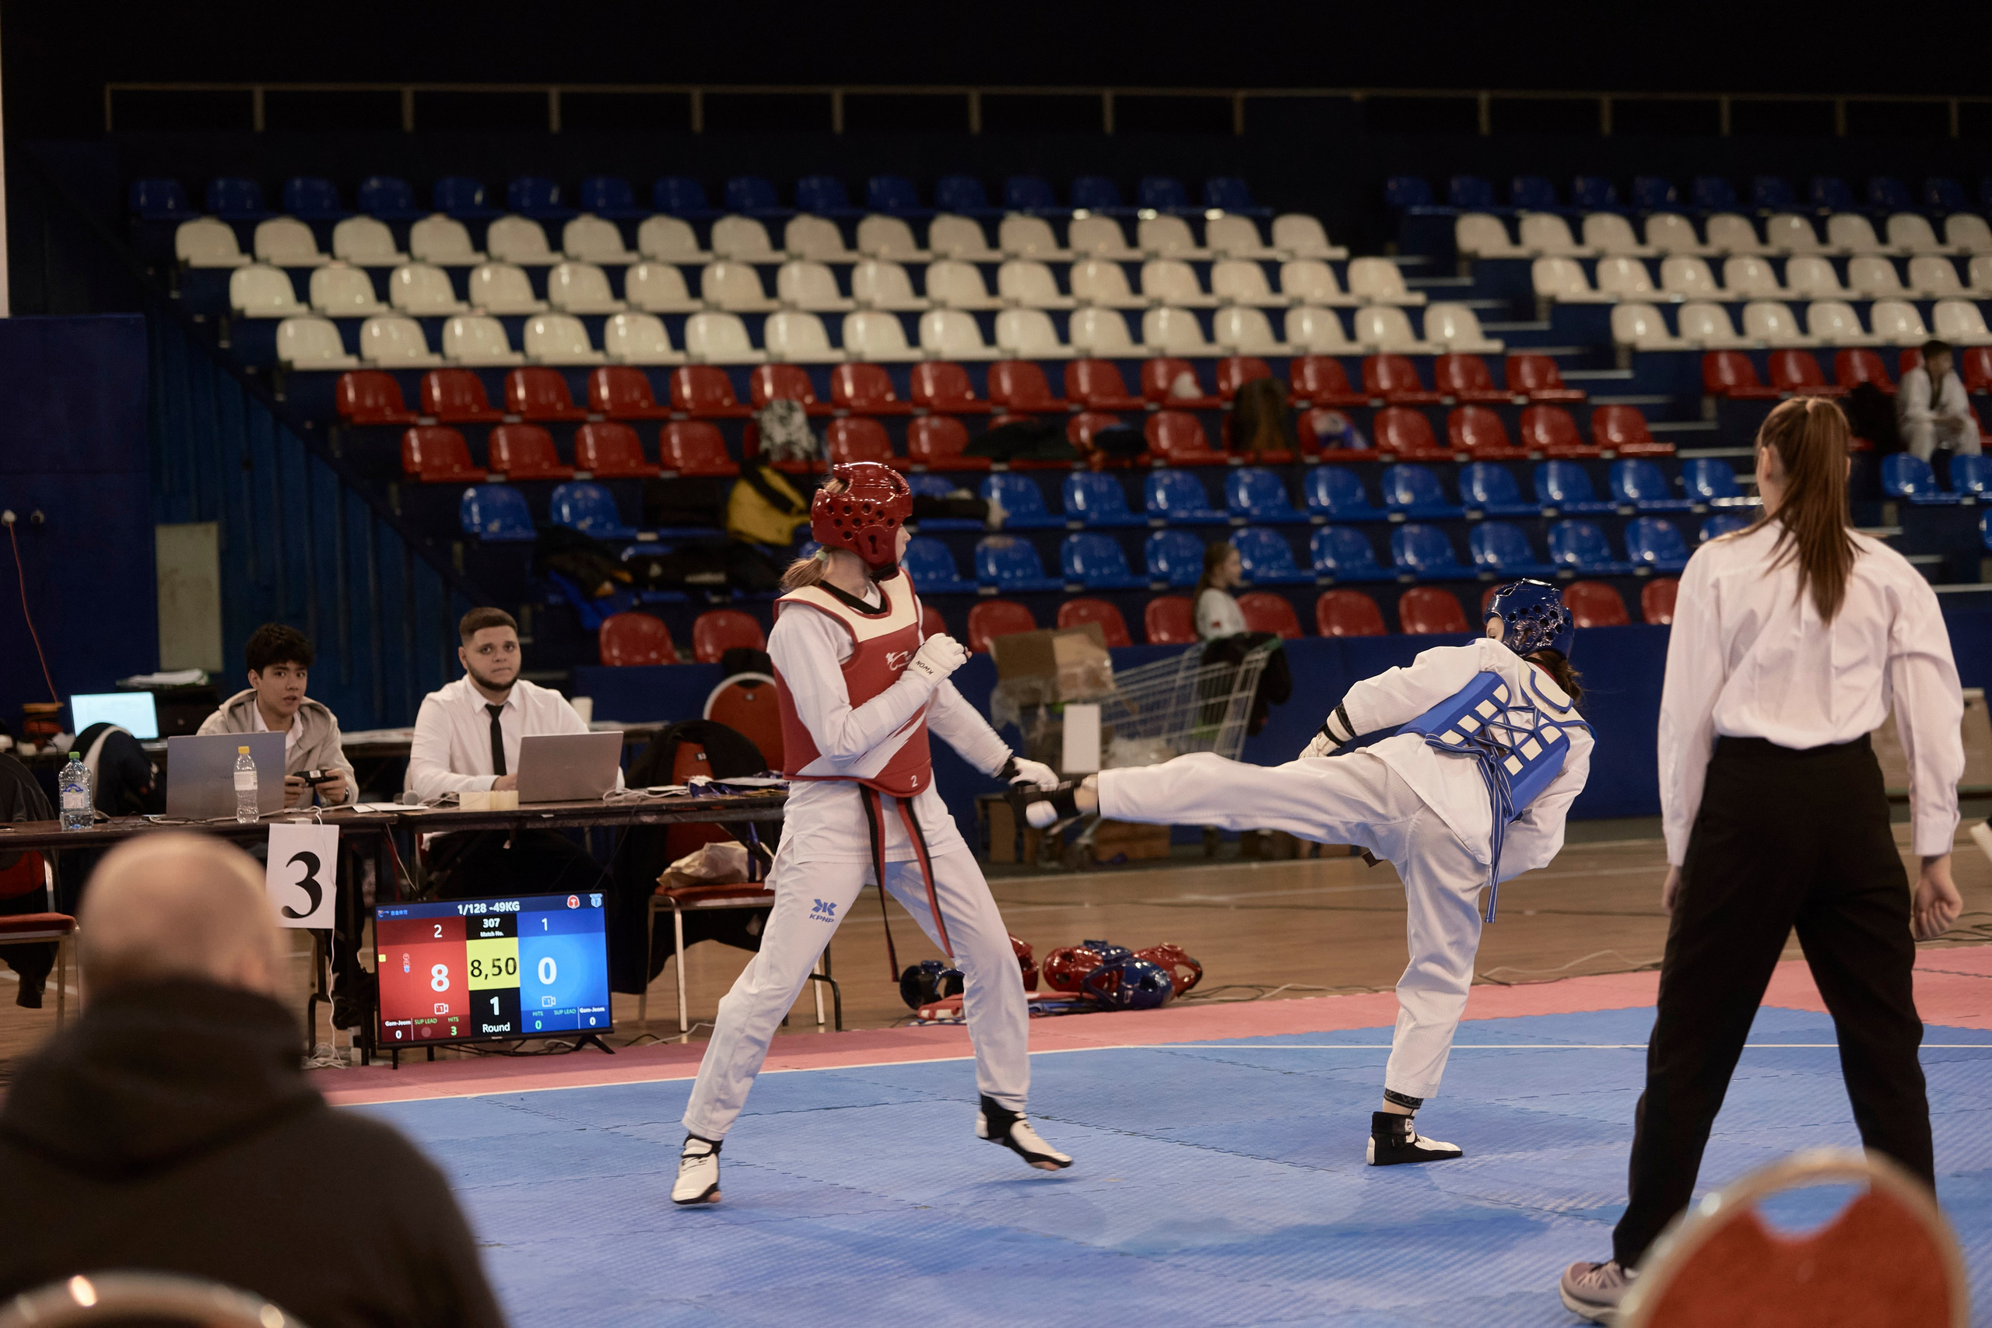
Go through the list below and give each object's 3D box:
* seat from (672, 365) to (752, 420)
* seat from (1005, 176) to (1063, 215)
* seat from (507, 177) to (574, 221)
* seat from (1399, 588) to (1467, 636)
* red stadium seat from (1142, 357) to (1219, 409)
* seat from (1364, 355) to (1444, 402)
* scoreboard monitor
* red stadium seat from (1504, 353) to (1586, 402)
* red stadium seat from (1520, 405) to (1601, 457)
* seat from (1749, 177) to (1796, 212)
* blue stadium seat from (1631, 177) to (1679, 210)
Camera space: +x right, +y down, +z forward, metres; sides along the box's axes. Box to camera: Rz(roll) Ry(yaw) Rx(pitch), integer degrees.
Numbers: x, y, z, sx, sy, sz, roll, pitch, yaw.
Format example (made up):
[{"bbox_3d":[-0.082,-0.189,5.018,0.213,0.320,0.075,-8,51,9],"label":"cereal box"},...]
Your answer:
[{"bbox_3d":[-1.515,-1.449,29.535,0.370,0.277,0.350,-2,2,-25],"label":"seat"},{"bbox_3d":[0.300,-3.058,36.093,0.395,0.295,0.360,-2,2,-25],"label":"seat"},{"bbox_3d":[-2.819,-2.898,34.518,0.405,0.295,0.350,-2,2,-26],"label":"seat"},{"bbox_3d":[2.295,-0.245,28.428,0.405,0.295,0.350,-2,2,-26],"label":"seat"},{"bbox_3d":[1.011,-1.563,30.729,0.420,0.300,0.380,-2,2,-26],"label":"red stadium seat"},{"bbox_3d":[2.284,-1.590,30.877,0.360,0.285,0.375,-2,2,-25],"label":"seat"},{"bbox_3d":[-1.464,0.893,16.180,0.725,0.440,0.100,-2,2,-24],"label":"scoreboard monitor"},{"bbox_3d":[3.150,-1.643,31.780,0.370,0.290,0.345,-2,2,-25],"label":"red stadium seat"},{"bbox_3d":[3.263,-1.349,32.121,0.405,0.295,0.350,-2,2,-26],"label":"red stadium seat"},{"bbox_3d":[5.552,-3.275,38.597,0.395,0.295,0.360,-2,2,-25],"label":"seat"},{"bbox_3d":[4.432,-3.074,36.442,0.370,0.290,0.345,-2,2,-25],"label":"blue stadium seat"}]

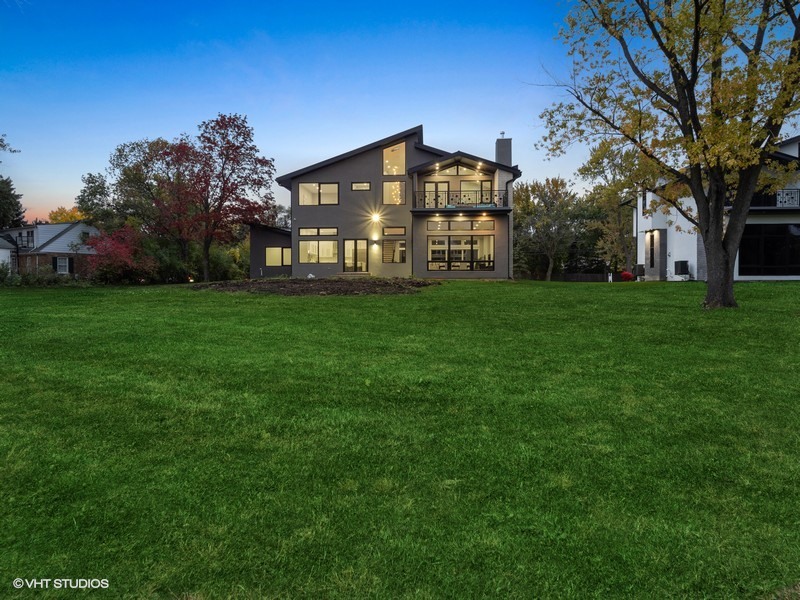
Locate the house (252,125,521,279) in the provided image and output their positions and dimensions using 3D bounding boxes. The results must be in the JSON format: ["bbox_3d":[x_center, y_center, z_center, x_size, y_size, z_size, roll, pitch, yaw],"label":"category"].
[{"bbox_3d":[-1.324,-6.267,37.423,18.040,9.310,13.000,0,3,4],"label":"house"}]

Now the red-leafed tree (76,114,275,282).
[{"bbox_3d":[-14.435,-6.477,32.689,12.730,10.700,10.000,0,3,0],"label":"red-leafed tree"}]

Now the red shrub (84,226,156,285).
[{"bbox_3d":[-17.257,-2.865,31.389,4.450,3.570,4.000,0,3,0],"label":"red shrub"}]

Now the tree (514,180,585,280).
[{"bbox_3d":[11.837,-5.559,40.252,5.540,8.030,5.800,0,3,0],"label":"tree"}]

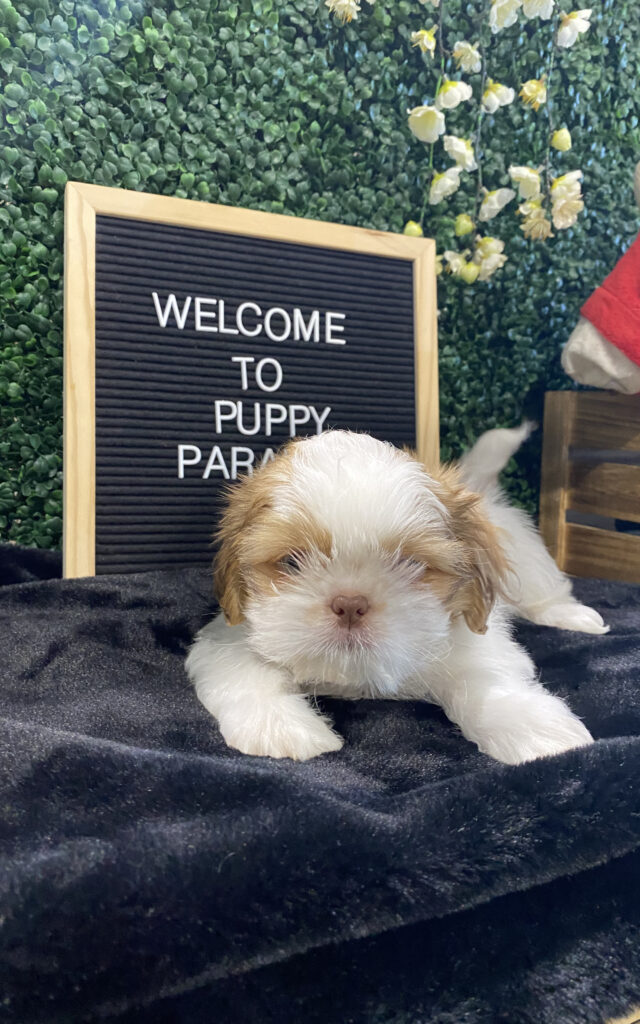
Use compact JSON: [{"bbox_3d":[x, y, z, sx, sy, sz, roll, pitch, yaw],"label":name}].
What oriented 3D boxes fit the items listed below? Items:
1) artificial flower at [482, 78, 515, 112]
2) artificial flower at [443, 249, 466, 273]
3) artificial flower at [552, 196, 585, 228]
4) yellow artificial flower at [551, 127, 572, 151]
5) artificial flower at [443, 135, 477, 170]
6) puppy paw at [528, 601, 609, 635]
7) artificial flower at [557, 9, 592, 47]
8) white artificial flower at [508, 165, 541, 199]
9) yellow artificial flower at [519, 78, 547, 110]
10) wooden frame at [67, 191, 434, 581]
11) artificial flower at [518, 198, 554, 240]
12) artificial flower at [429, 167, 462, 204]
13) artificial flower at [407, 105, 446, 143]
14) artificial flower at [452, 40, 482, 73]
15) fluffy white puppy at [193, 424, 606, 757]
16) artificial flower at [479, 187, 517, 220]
[{"bbox_3d":[0.156,-0.364,0.672,0.027,0.030,0.029,8,11,40],"label":"artificial flower"},{"bbox_3d":[0.109,-0.204,0.625,0.021,0.022,0.021,4,5,17],"label":"artificial flower"},{"bbox_3d":[0.226,-0.273,0.700,0.030,0.030,0.024,-3,9,-20],"label":"artificial flower"},{"bbox_3d":[0.217,-0.335,0.690,0.020,0.022,0.020,-3,9,-24],"label":"yellow artificial flower"},{"bbox_3d":[0.113,-0.290,0.620,0.027,0.027,0.024,5,6,23],"label":"artificial flower"},{"bbox_3d":[0.146,0.061,0.452,0.042,0.018,0.027,6,7,38],"label":"puppy paw"},{"bbox_3d":[0.218,-0.416,0.660,0.027,0.028,0.029,6,6,36],"label":"artificial flower"},{"bbox_3d":[0.183,-0.296,0.690,0.027,0.030,0.029,-8,12,-44],"label":"white artificial flower"},{"bbox_3d":[0.180,-0.353,0.650,0.024,0.027,0.024,3,5,12],"label":"yellow artificial flower"},{"bbox_3d":[-0.036,-0.070,0.511,0.254,0.254,0.018,0,-3,-22],"label":"wooden frame"},{"bbox_3d":[0.186,-0.251,0.660,0.029,0.032,0.026,1,5,-12],"label":"artificial flower"},{"bbox_3d":[0.109,-0.284,0.668,0.027,0.032,0.029,9,12,44],"label":"artificial flower"},{"bbox_3d":[0.090,-0.328,0.650,0.032,0.032,0.026,3,9,18],"label":"artificial flower"},{"bbox_3d":[0.127,-0.391,0.660,0.026,0.028,0.028,-7,11,-40],"label":"artificial flower"},{"bbox_3d":[0.056,0.016,0.376,0.157,0.119,0.215,3,9,18],"label":"fluffy white puppy"},{"bbox_3d":[0.148,-0.257,0.640,0.029,0.025,0.025,-1,6,-30],"label":"artificial flower"}]

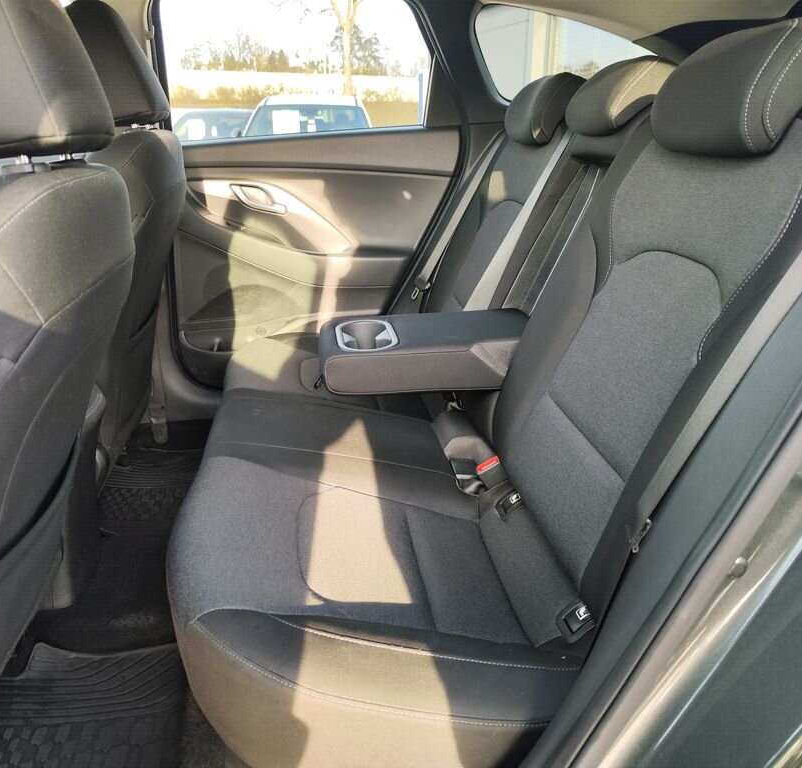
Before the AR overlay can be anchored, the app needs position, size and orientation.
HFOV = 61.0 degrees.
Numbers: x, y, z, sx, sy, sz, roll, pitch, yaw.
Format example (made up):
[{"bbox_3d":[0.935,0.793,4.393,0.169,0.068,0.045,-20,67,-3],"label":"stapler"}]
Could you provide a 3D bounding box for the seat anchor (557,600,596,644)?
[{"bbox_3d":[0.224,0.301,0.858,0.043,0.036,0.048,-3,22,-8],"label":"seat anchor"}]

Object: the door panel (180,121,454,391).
[{"bbox_3d":[-0.223,-0.314,1.818,0.770,0.690,0.100,-3,22,-8],"label":"door panel"}]

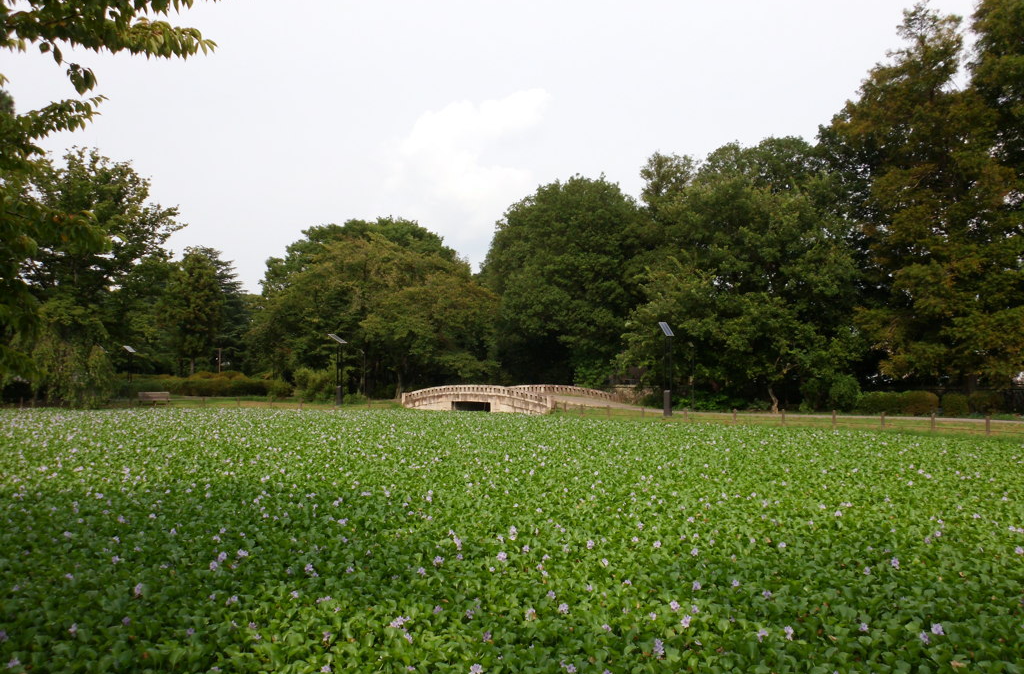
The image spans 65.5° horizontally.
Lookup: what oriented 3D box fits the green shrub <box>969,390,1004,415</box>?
[{"bbox_3d":[20.861,2.891,35.000,1.400,1.050,1.150,-2,-3,32],"label":"green shrub"}]

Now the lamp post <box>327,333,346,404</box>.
[{"bbox_3d":[-9.743,1.843,44.400,0.450,4.000,0.800,3,-4,-45],"label":"lamp post"}]

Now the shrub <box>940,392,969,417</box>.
[{"bbox_3d":[19.010,2.889,34.200,1.050,1.050,1.000,-2,-3,32],"label":"shrub"}]

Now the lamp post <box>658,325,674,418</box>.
[{"bbox_3d":[6.572,1.380,33.800,0.420,4.000,0.700,2,-3,-34],"label":"lamp post"}]

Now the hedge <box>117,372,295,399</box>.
[{"bbox_3d":[-23.175,3.599,60.000,12.500,1.800,3.000,0,-3,-3],"label":"hedge"}]

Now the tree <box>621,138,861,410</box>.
[{"bbox_3d":[11.050,-2.974,38.500,11.000,13.200,10.000,-1,-3,18],"label":"tree"}]

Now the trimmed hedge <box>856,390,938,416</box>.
[{"bbox_3d":[17.094,2.938,35.300,3.100,1.100,1.300,-2,-3,32],"label":"trimmed hedge"}]

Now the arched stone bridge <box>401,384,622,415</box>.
[{"bbox_3d":[-0.254,3.363,43.200,10.380,1.600,6.200,-2,-4,39],"label":"arched stone bridge"}]

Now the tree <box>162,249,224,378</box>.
[{"bbox_3d":[-29.513,-1.580,74.000,5.700,13.400,5.700,0,-3,0],"label":"tree"}]

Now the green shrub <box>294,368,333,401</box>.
[{"bbox_3d":[-12.776,3.040,51.500,2.700,2.300,2.300,0,-3,-6],"label":"green shrub"}]

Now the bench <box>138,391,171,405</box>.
[{"bbox_3d":[-20.118,3.506,44.800,1.650,0.800,0.600,0,-3,-7],"label":"bench"}]

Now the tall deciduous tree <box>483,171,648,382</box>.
[{"bbox_3d":[3.898,-3.570,58.000,12.000,16.200,11.500,0,-3,0],"label":"tall deciduous tree"}]

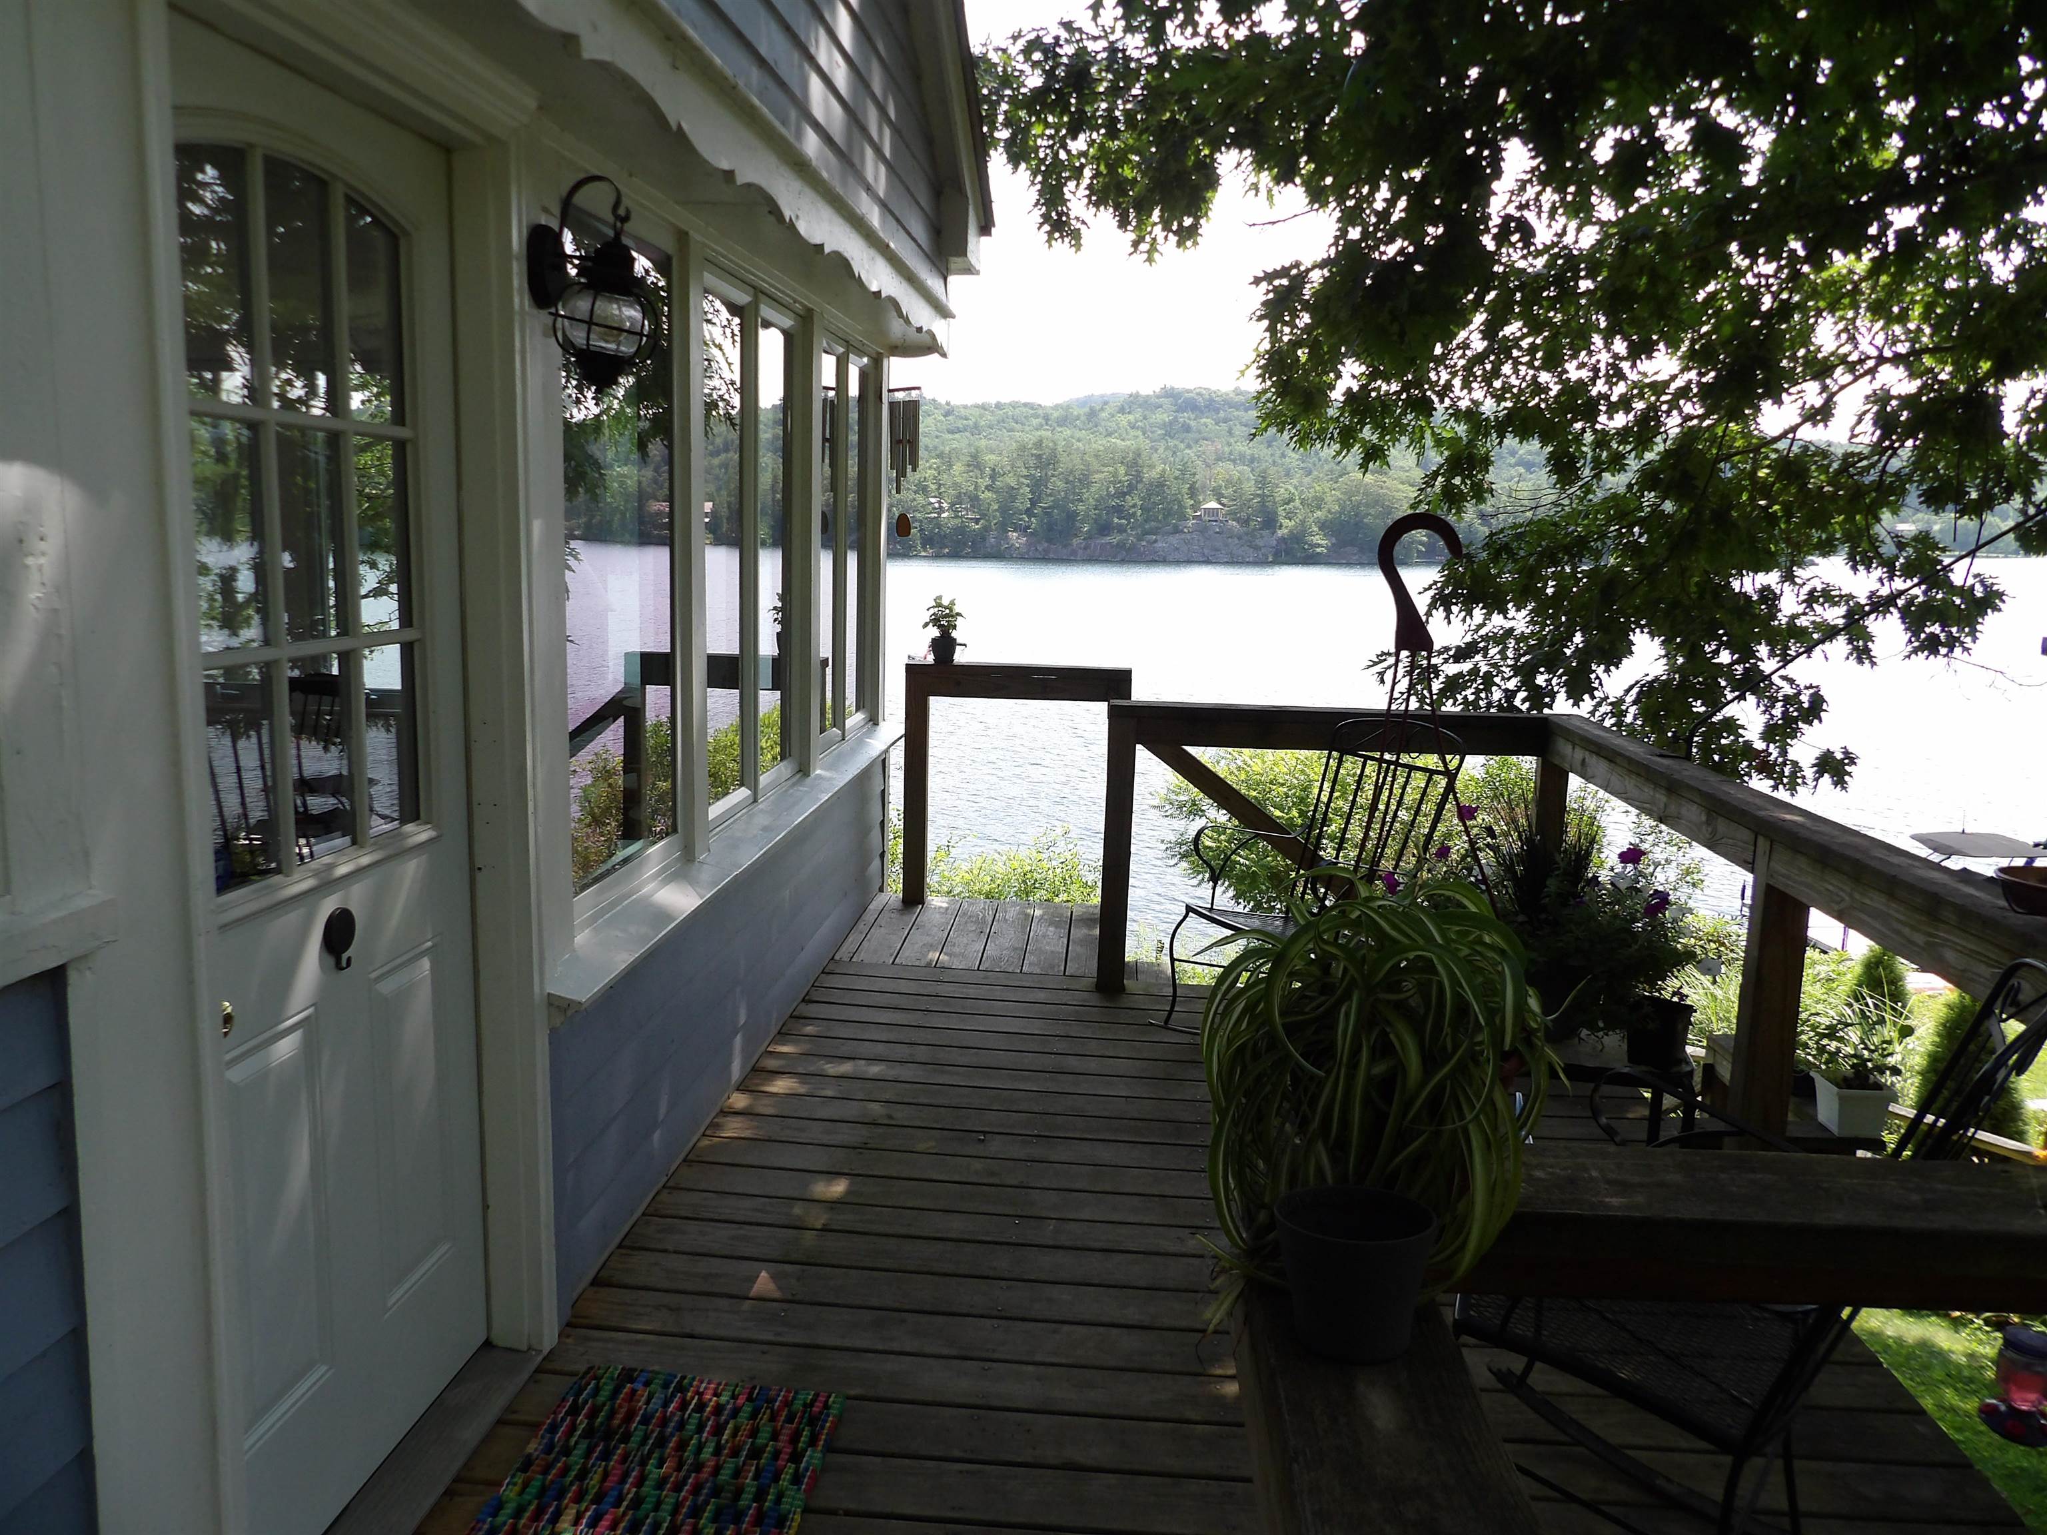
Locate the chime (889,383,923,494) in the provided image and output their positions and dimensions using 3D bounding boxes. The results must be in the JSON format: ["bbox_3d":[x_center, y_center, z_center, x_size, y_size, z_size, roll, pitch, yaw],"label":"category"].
[{"bbox_3d":[-0.448,-1.230,5.333,0.125,0.399,0.125,3,10,5],"label":"chime"}]

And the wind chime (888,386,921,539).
[{"bbox_3d":[-0.449,-1.151,5.346,0.125,0.560,0.125,3,10,5],"label":"wind chime"}]

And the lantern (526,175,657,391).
[{"bbox_3d":[-0.721,-0.821,2.429,0.190,0.350,0.178,3,10,5],"label":"lantern"}]

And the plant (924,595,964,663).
[{"bbox_3d":[-0.311,-0.545,5.593,0.155,0.264,0.155,3,10,5],"label":"plant"}]

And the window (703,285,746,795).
[{"bbox_3d":[-0.779,-0.545,3.671,0.040,1.280,0.370,3,10,5],"label":"window"}]

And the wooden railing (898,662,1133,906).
[{"bbox_3d":[-0.029,0.083,5.678,0.880,0.985,0.110,3,10,5],"label":"wooden railing"}]

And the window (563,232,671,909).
[{"bbox_3d":[-0.841,-0.446,3.001,0.040,1.330,0.640,3,10,5],"label":"window"}]

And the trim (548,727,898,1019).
[{"bbox_3d":[-0.694,0.141,4.160,0.135,0.065,3.340,3,10,5],"label":"trim"}]

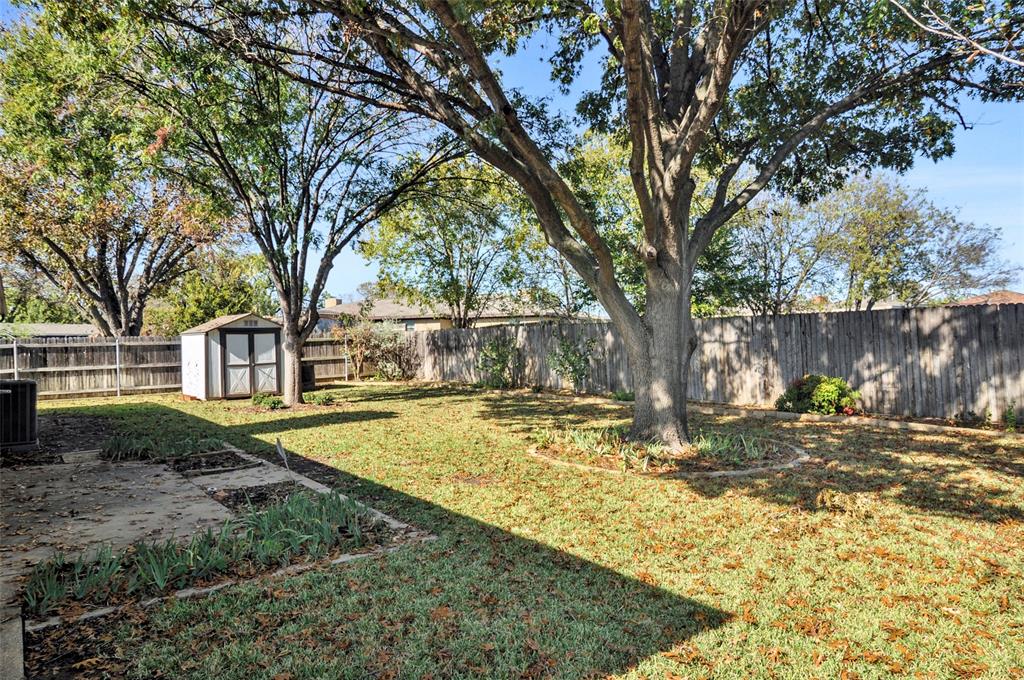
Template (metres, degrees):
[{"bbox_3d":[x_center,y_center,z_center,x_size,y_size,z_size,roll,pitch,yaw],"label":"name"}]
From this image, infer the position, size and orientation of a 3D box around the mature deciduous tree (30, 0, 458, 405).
[{"bbox_3d":[-6.700,-3.154,16.100,10.000,9.700,9.200,0,-1,0],"label":"mature deciduous tree"}]

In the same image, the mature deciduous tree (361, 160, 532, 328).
[{"bbox_3d":[-2.800,-3.028,25.500,7.000,9.100,6.600,-2,0,-6],"label":"mature deciduous tree"}]

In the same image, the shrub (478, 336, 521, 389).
[{"bbox_3d":[-0.419,0.754,20.000,1.150,1.740,1.500,1,-1,-39],"label":"shrub"}]

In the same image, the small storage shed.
[{"bbox_3d":[-8.376,0.478,18.200,2.500,2.430,2.400,-2,0,-43],"label":"small storage shed"}]

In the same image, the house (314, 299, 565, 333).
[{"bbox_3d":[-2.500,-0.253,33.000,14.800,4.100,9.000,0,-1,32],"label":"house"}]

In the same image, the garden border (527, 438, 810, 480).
[{"bbox_3d":[2.100,1.489,8.650,4.000,0.130,3.900,0,-1,0],"label":"garden border"}]

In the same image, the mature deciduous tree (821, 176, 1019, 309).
[{"bbox_3d":[14.769,-2.514,22.000,6.300,6.900,6.100,-2,0,34],"label":"mature deciduous tree"}]

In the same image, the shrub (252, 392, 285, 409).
[{"bbox_3d":[-5.796,1.420,14.200,0.750,0.360,0.680,-2,0,-22],"label":"shrub"}]

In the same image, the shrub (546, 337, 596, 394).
[{"bbox_3d":[1.735,0.685,17.400,1.150,1.680,1.550,1,-1,-39],"label":"shrub"}]

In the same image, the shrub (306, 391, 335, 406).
[{"bbox_3d":[-4.590,1.396,14.300,0.640,0.330,0.580,-2,0,-18],"label":"shrub"}]

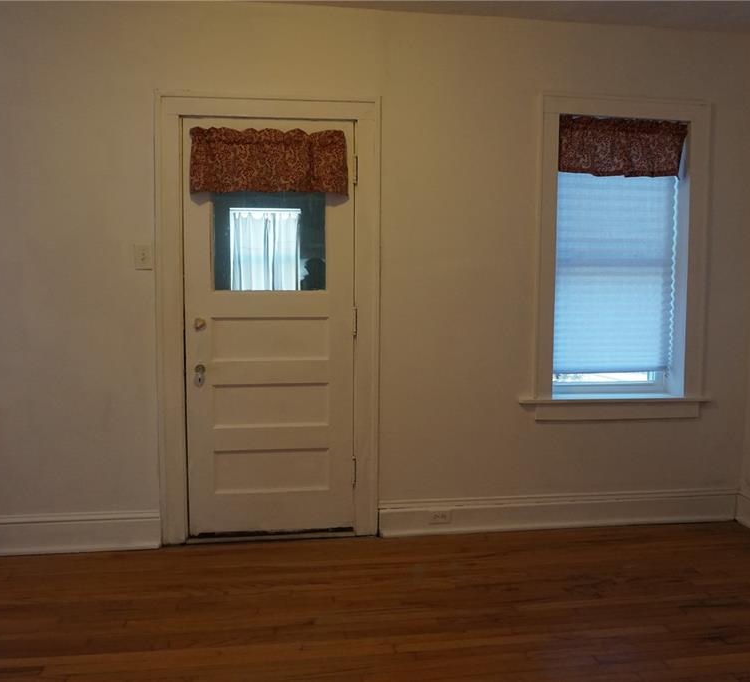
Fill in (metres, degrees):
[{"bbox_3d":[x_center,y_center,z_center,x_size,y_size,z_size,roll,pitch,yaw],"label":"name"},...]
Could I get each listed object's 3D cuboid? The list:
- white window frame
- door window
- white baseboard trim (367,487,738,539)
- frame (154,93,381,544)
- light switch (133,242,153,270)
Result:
[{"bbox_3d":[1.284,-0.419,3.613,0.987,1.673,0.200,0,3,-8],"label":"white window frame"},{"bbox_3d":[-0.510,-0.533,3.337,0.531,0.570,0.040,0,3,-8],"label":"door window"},{"bbox_3d":[1.006,0.903,3.592,1.982,0.179,0.030,0,3,-8],"label":"white baseboard trim"},{"bbox_3d":[-0.509,-0.093,3.373,1.073,2.185,0.100,0,3,-8],"label":"frame"},{"bbox_3d":[-1.101,-0.405,3.259,0.078,0.125,0.017,0,3,-8],"label":"light switch"}]

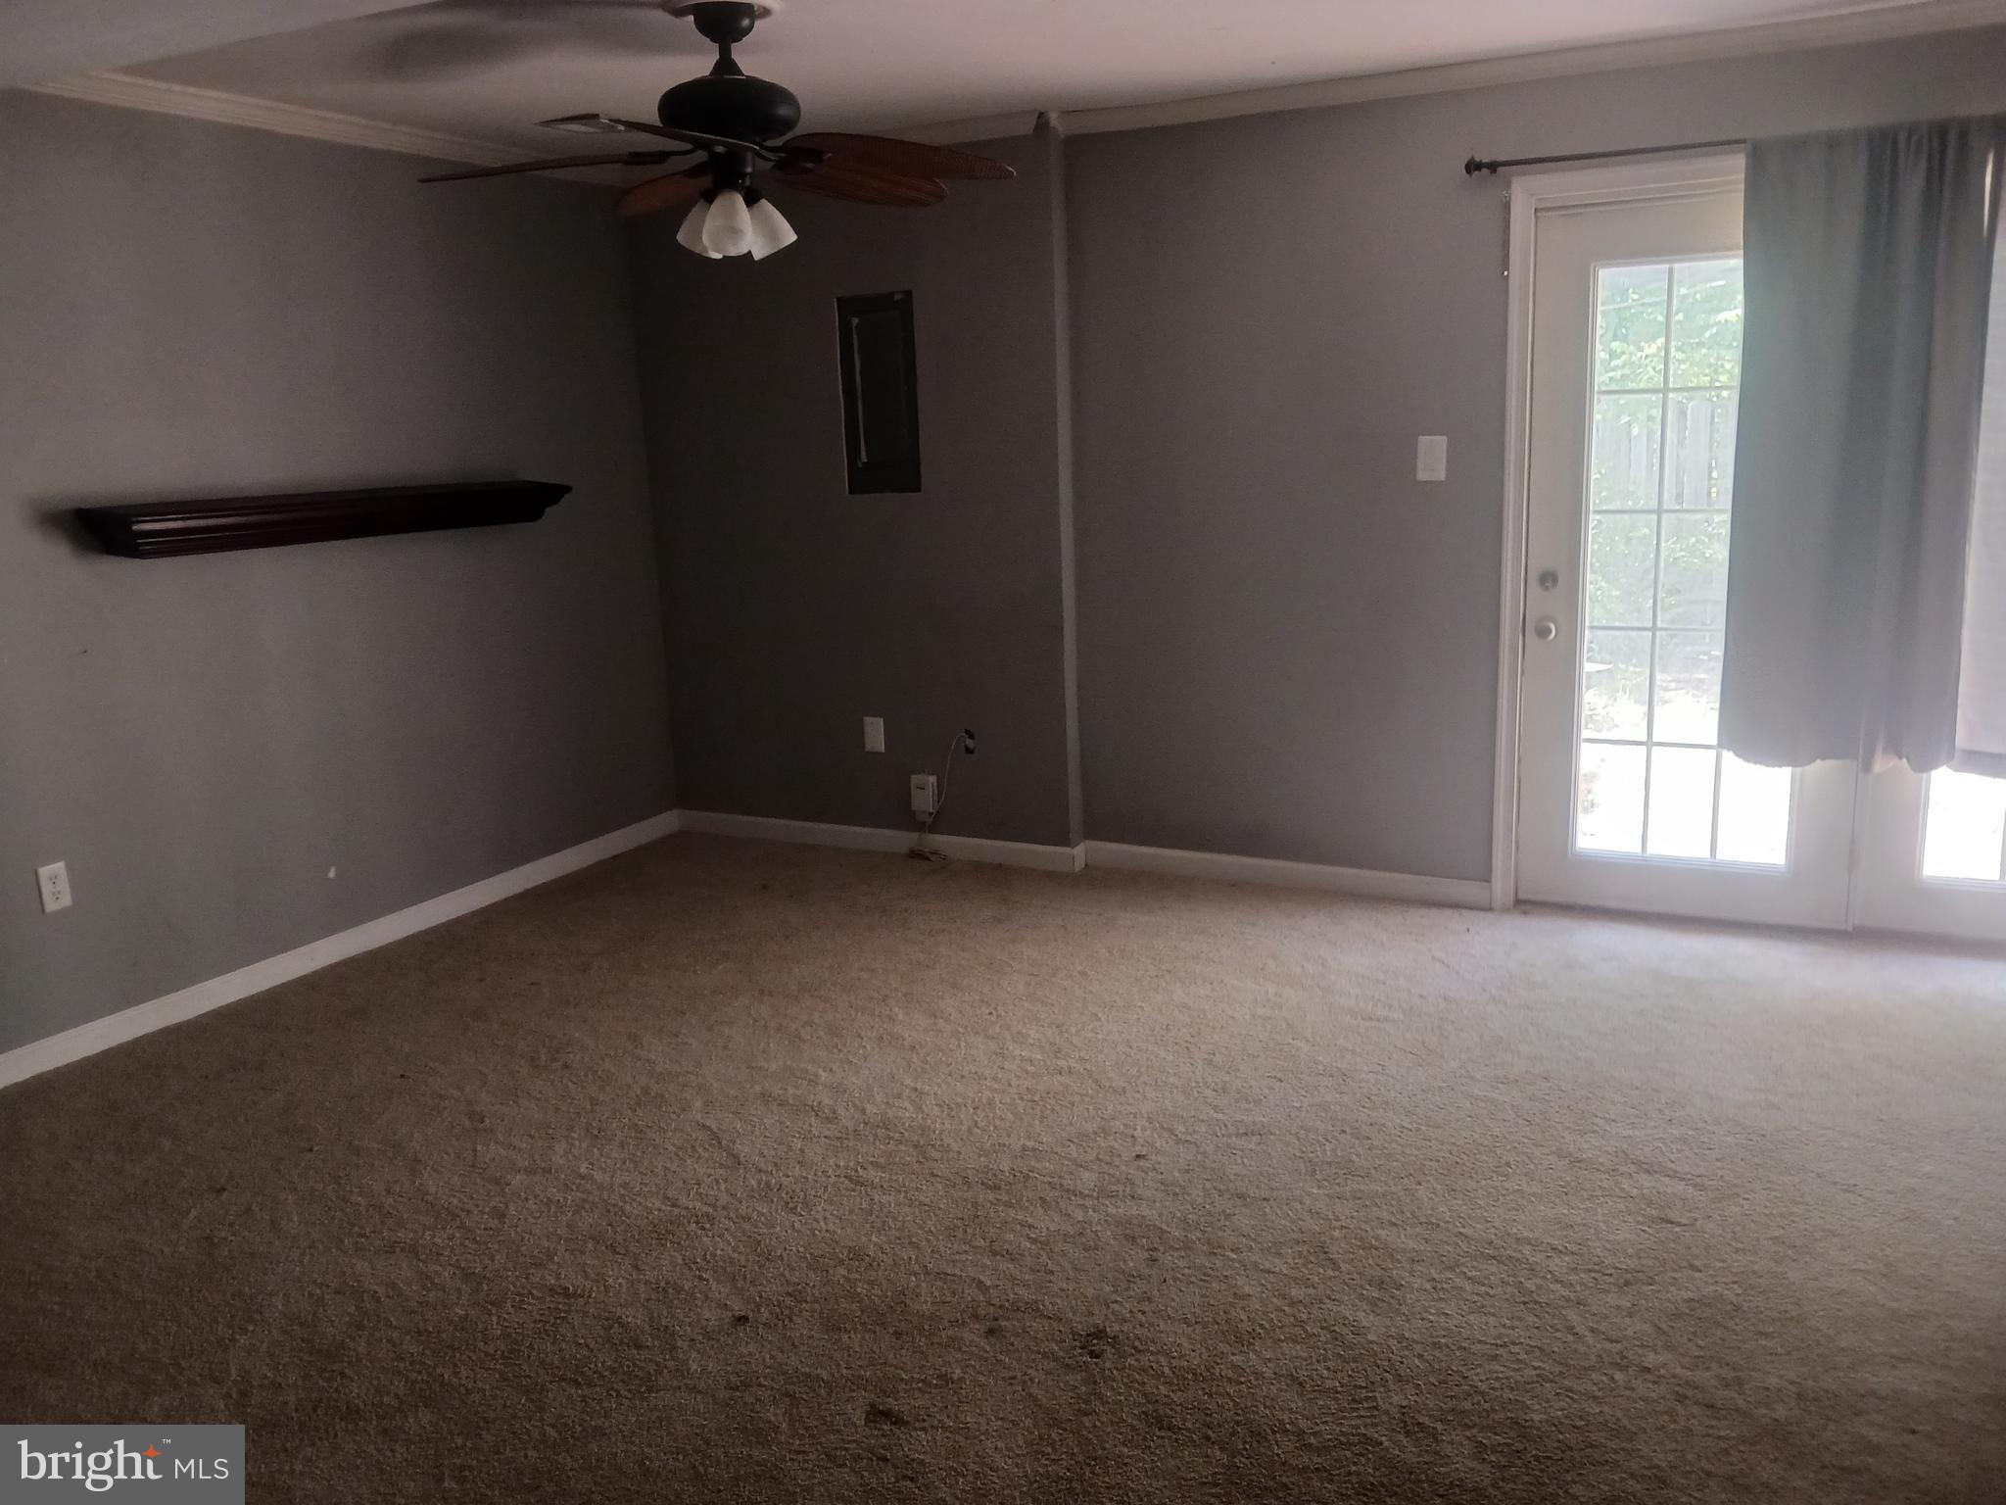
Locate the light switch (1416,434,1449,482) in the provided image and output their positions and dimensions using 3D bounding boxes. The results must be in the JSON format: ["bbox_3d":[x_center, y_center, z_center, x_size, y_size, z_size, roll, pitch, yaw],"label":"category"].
[{"bbox_3d":[1.243,-0.850,4.531,0.078,0.124,0.010,4,13,27],"label":"light switch"}]

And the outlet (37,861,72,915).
[{"bbox_3d":[-2.367,0.337,3.910,0.009,0.114,0.070,4,13,27],"label":"outlet"}]

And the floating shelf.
[{"bbox_3d":[-1.862,-0.686,4.536,0.205,0.113,1.530,9,16,26],"label":"floating shelf"}]

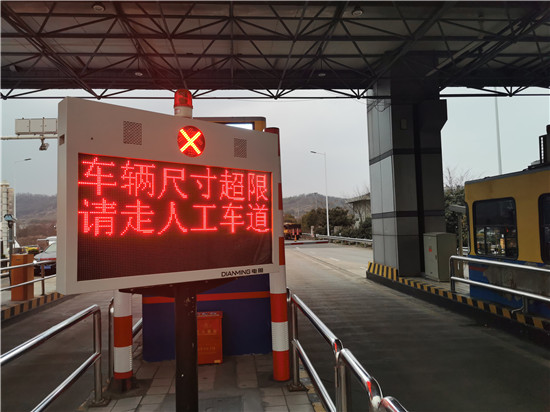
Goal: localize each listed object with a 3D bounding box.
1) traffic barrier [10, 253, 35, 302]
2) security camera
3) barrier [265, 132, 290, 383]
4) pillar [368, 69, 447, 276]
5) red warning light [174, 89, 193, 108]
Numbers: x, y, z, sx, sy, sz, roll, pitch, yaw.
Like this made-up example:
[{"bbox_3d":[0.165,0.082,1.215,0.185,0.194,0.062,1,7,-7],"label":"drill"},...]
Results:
[{"bbox_3d":[-6.229,1.753,10.552,0.340,1.109,0.420,-1,-3,-5],"label":"traffic barrier"},{"bbox_3d":[-8.199,-2.169,15.200,0.240,0.360,0.380,-1,9,-5],"label":"security camera"},{"bbox_3d":[0.003,0.488,4.538,0.168,2.618,0.168,-2,-3,-5],"label":"barrier"},{"bbox_3d":[4.420,-1.067,14.637,1.600,6.620,2.450,-1,-3,-5],"label":"pillar"},{"bbox_3d":[-0.636,-0.747,2.980,0.127,0.142,0.127,-2,-3,0],"label":"red warning light"}]

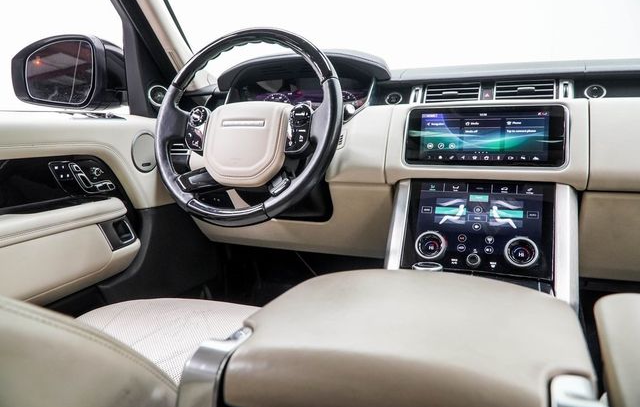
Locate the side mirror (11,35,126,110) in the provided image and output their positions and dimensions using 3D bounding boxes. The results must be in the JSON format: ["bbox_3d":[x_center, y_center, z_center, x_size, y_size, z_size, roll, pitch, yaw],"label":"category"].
[{"bbox_3d":[-0.601,-0.328,1.229,0.260,0.180,0.170,1,9,9],"label":"side mirror"}]

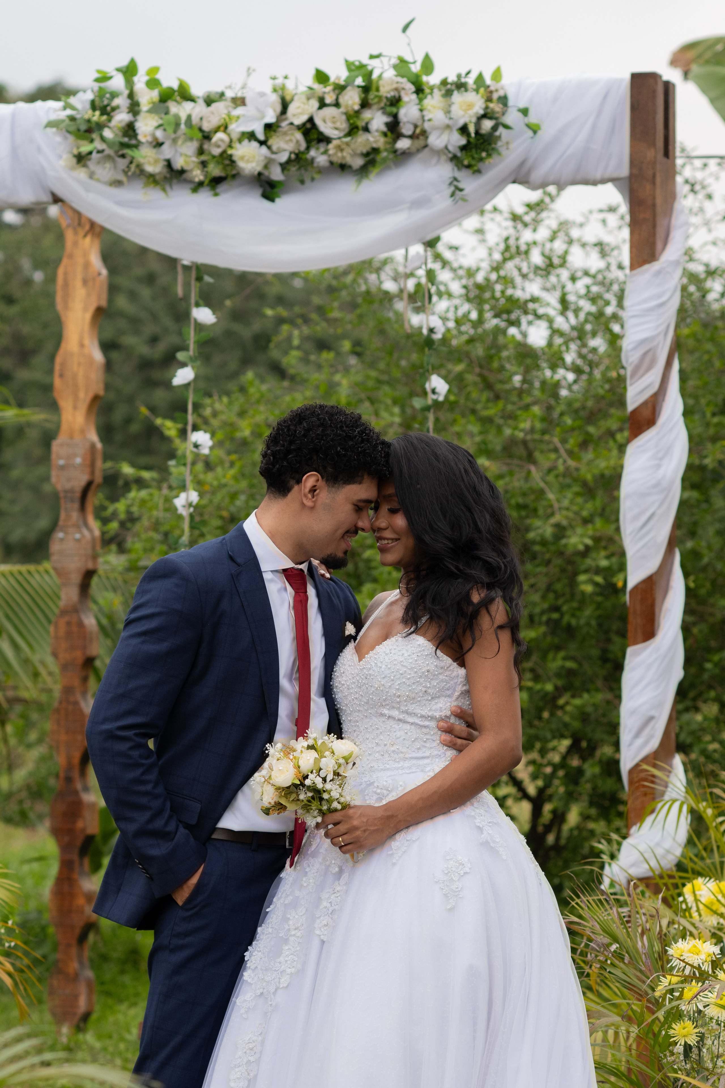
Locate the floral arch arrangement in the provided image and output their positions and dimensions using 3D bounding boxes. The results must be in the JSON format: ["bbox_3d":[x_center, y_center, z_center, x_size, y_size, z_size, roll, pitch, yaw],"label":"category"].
[{"bbox_3d":[-0.170,-1.008,9.218,1.170,0.360,0.270,0,0,25],"label":"floral arch arrangement"}]

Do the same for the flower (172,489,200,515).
[{"bbox_3d":[-0.434,-0.103,9.421,0.067,0.063,0.052,0,0,18],"label":"flower"}]

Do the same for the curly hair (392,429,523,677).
[{"bbox_3d":[0.166,0.024,6.580,0.250,0.430,0.250,0,0,-37],"label":"curly hair"}]

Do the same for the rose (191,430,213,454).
[{"bbox_3d":[-0.394,-0.250,9.402,0.054,0.060,0.052,0,0,-30],"label":"rose"}]

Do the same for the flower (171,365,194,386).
[{"bbox_3d":[-0.441,-0.413,9.424,0.058,0.052,0.052,0,0,37],"label":"flower"}]

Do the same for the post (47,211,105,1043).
[{"bbox_3d":[-0.711,0.181,9.550,0.100,2.069,0.085,0,0,25],"label":"post"}]

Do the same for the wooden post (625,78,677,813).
[{"bbox_3d":[0.673,0.076,8.905,0.072,2.335,0.100,0,0,25],"label":"wooden post"}]

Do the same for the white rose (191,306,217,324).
[{"bbox_3d":[-0.387,-0.559,9.399,0.062,0.046,0.052,0,0,-37],"label":"white rose"}]

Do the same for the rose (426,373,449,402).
[{"bbox_3d":[0.178,-0.371,9.135,0.057,0.065,0.052,0,0,-30],"label":"rose"}]

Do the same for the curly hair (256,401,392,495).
[{"bbox_3d":[-0.066,-0.164,6.620,0.220,0.165,0.190,10,3,21],"label":"curly hair"}]

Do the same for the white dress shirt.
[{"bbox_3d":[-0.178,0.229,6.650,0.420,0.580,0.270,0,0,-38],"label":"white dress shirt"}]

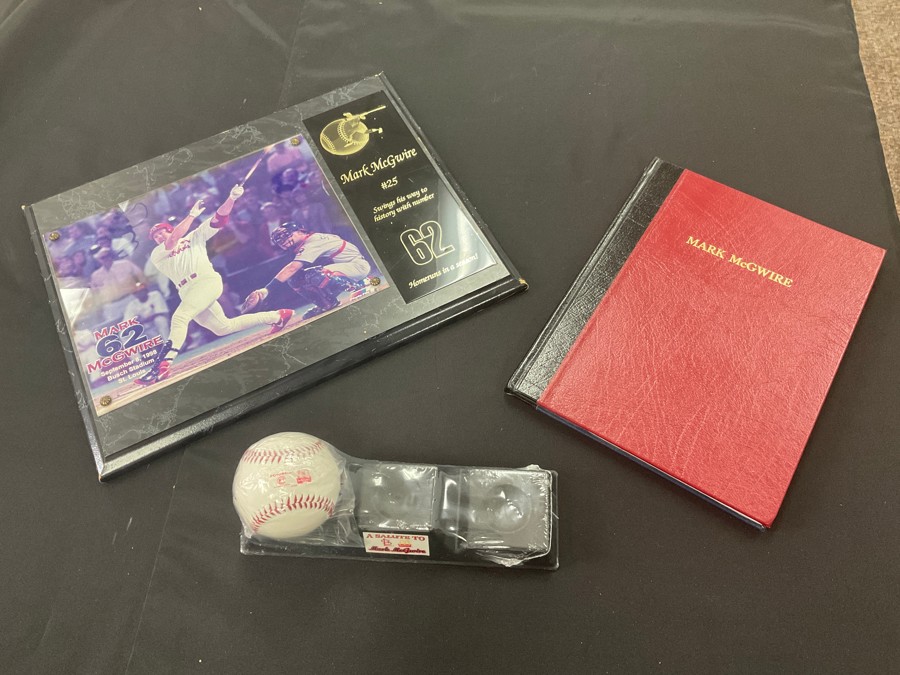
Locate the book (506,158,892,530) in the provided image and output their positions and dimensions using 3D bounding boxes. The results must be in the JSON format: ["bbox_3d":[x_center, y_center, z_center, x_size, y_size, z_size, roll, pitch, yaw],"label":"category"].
[{"bbox_3d":[0.211,-0.015,0.629,0.214,0.013,0.282,28,64,17],"label":"book"}]

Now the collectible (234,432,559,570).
[{"bbox_3d":[-0.037,0.110,0.528,0.230,0.078,0.078,2,60,3],"label":"collectible"}]

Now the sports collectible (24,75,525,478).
[{"bbox_3d":[-0.170,-0.086,0.683,0.378,0.017,0.304,-25,62,-12],"label":"sports collectible"}]

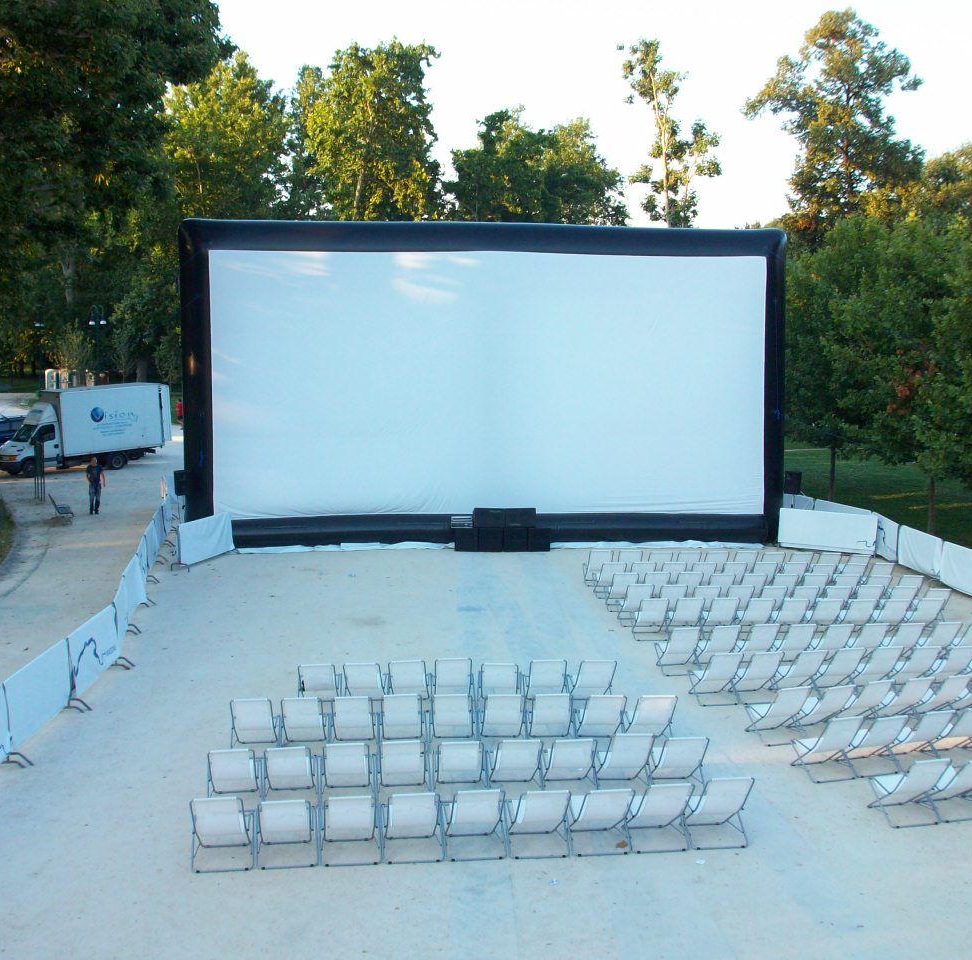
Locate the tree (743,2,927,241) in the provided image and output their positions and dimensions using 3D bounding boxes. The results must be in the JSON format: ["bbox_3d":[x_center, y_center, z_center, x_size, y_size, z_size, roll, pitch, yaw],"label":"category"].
[{"bbox_3d":[17.715,-12.577,64.017,9.200,22.000,9.000,0,6,0],"label":"tree"}]

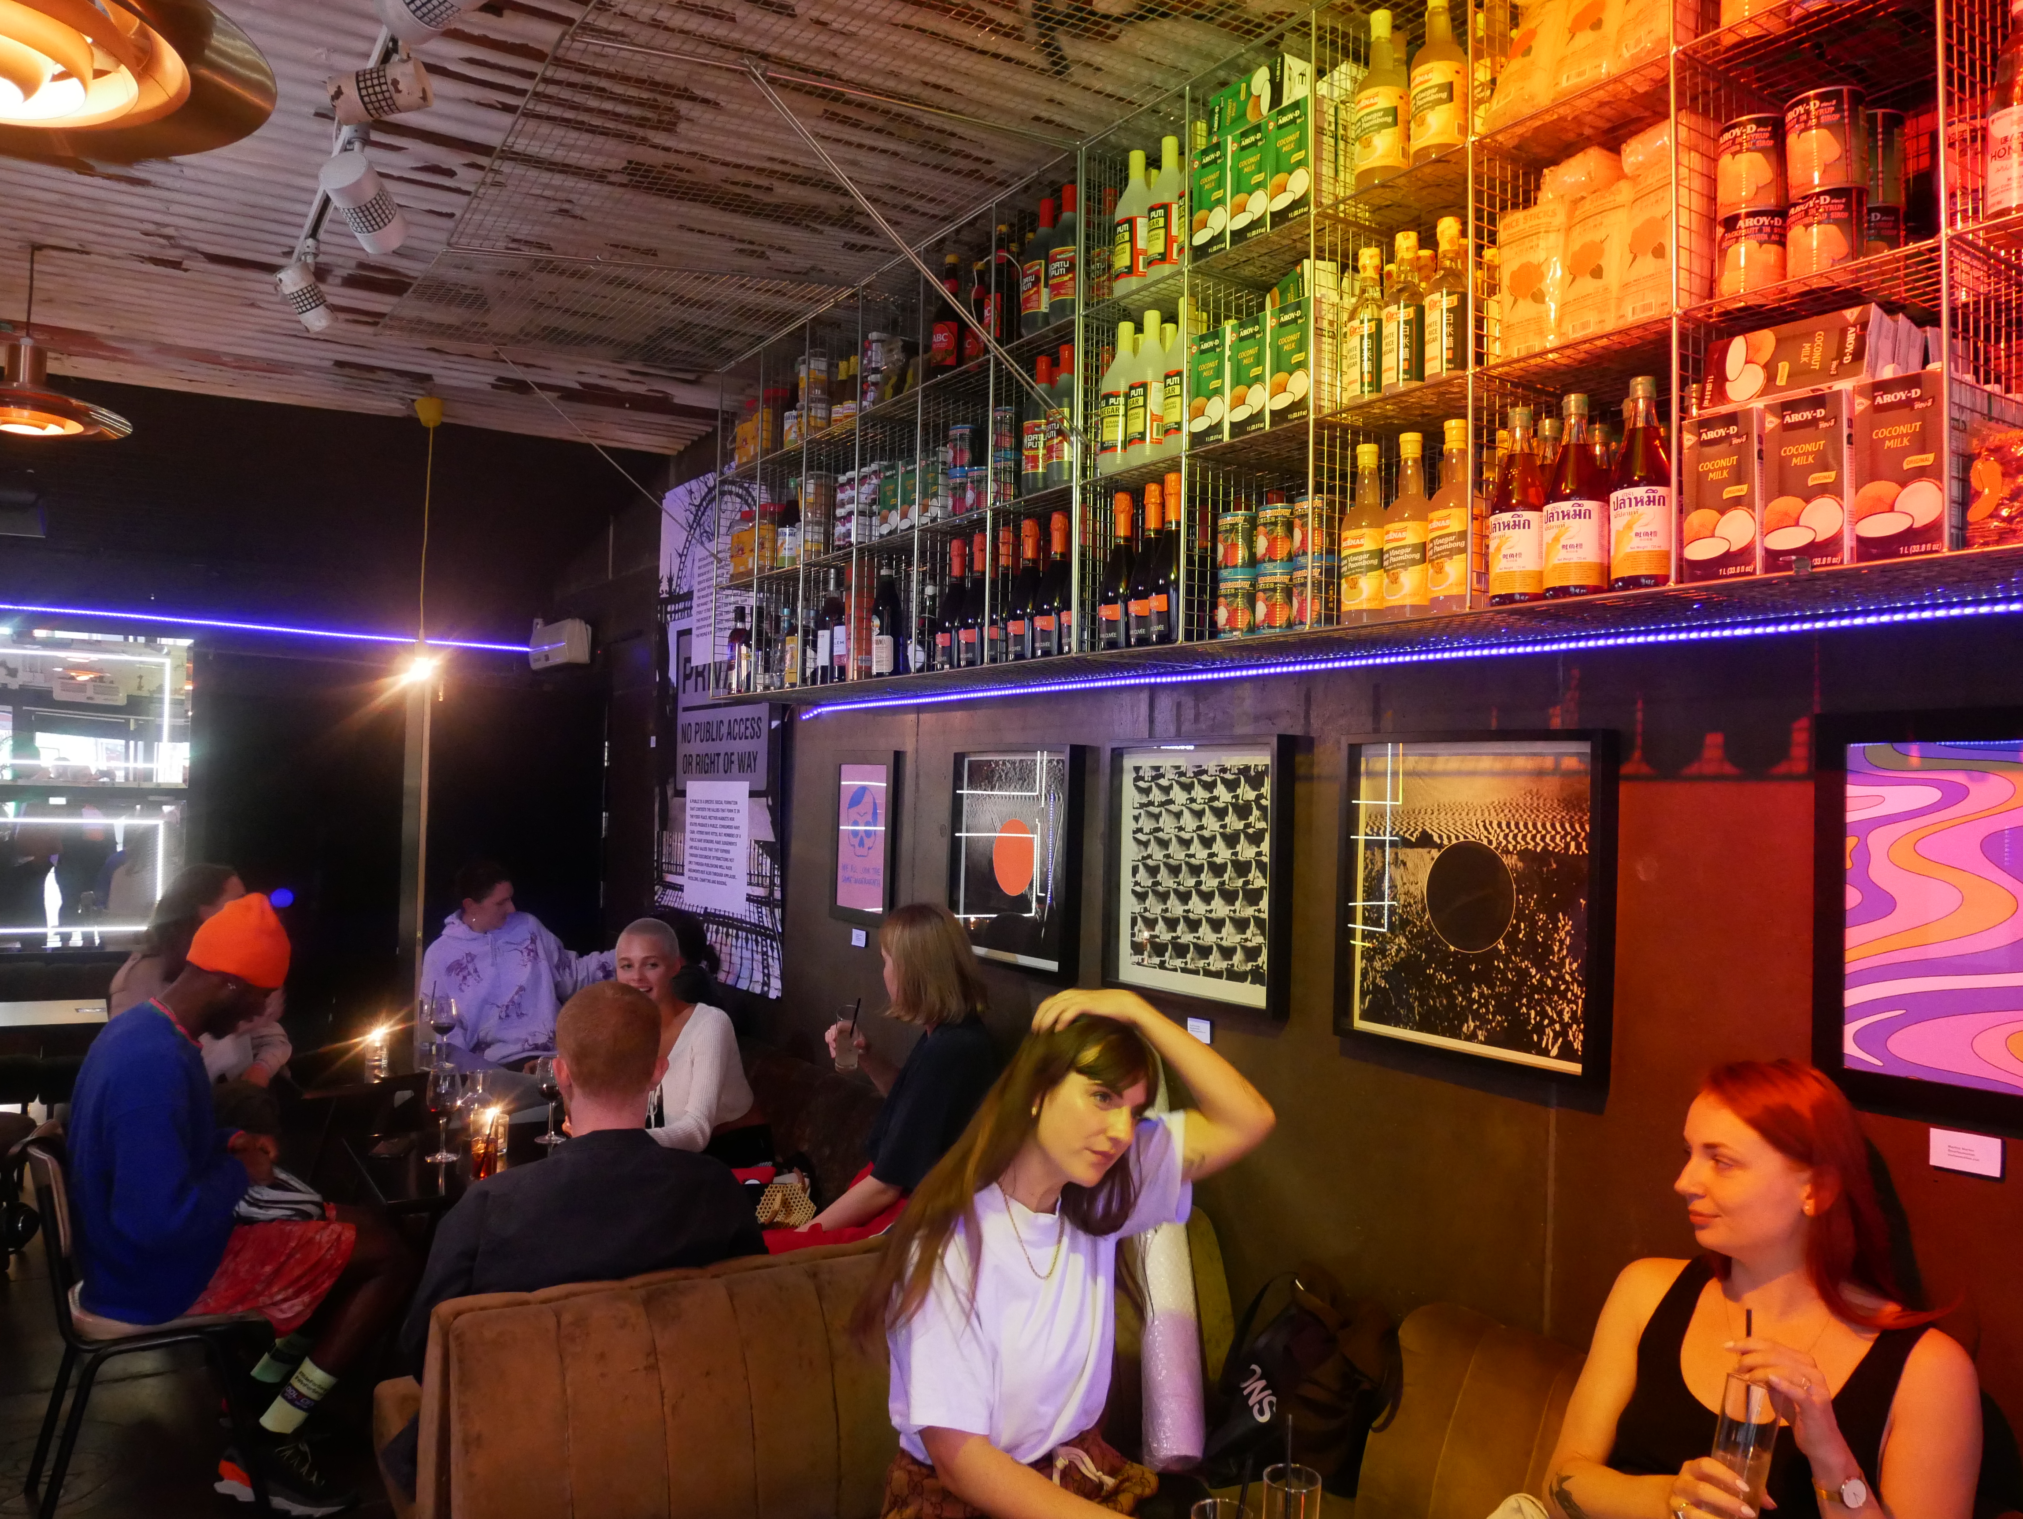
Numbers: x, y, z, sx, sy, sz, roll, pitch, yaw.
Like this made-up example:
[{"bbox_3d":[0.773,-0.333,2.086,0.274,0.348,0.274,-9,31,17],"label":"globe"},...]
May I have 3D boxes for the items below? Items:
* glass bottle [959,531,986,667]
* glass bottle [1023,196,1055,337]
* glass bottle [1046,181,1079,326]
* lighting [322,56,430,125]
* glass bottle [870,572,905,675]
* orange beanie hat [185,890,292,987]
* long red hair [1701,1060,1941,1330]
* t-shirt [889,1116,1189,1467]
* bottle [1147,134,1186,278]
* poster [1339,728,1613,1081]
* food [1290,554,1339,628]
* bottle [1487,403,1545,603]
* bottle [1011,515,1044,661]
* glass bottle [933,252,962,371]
[{"bbox_3d":[-0.071,-0.354,3.149,0.088,0.312,0.088,1,-1,0],"label":"glass bottle"},{"bbox_3d":[0.066,-1.022,2.944,0.085,0.306,0.085,1,-1,0],"label":"glass bottle"},{"bbox_3d":[0.120,-1.022,2.877,0.085,0.306,0.085,1,-1,0],"label":"glass bottle"},{"bbox_3d":[-1.035,-1.096,2.304,0.142,0.074,0.074,-14,0,-5],"label":"lighting"},{"bbox_3d":[-0.304,-0.327,3.426,0.076,0.275,0.076,1,-1,0],"label":"glass bottle"},{"bbox_3d":[-1.685,0.391,3.100,0.205,0.180,0.180,23,-13,-32],"label":"orange beanie hat"},{"bbox_3d":[0.970,0.516,1.680,0.250,0.320,0.200,1,-1,11],"label":"long red hair"},{"bbox_3d":[0.035,0.673,1.790,0.440,0.420,0.270,2,-2,-34],"label":"t-shirt"},{"bbox_3d":[0.293,-1.005,2.599,0.080,0.295,0.080,1,-1,0],"label":"bottle"},{"bbox_3d":[0.771,0.229,2.380,0.050,0.543,0.530,2,-2,-34],"label":"poster"},{"bbox_3d":[0.505,-0.263,2.336,0.076,0.112,0.076,2,-1,-34],"label":"food"},{"bbox_3d":[0.705,-0.349,1.955,0.076,0.277,0.076,2,-2,-34],"label":"bottle"},{"bbox_3d":[0.041,-0.352,2.942,0.087,0.306,0.087,1,-1,0],"label":"bottle"},{"bbox_3d":[-0.145,-1.014,3.248,0.073,0.297,0.073,1,-1,0],"label":"glass bottle"}]

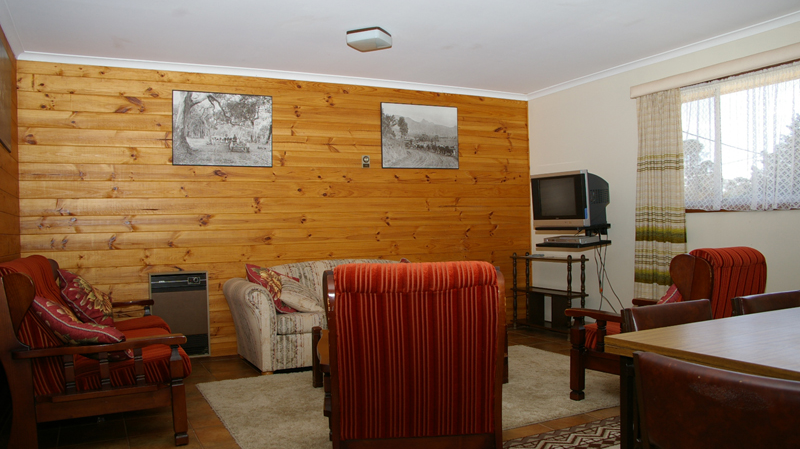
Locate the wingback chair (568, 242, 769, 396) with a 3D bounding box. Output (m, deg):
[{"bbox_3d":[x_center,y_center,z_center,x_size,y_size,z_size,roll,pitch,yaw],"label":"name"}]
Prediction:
[{"bbox_3d":[1.524,0.577,3.442,0.790,0.895,0.835,-2,1,-41],"label":"wingback chair"}]

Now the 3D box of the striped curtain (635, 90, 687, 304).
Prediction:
[{"bbox_3d":[2.104,-0.140,4.882,0.100,1.900,0.500,-2,1,-26],"label":"striped curtain"}]

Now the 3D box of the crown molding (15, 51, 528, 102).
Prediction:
[{"bbox_3d":[-0.707,-1.296,5.391,4.660,0.065,0.065,-2,1,-26],"label":"crown molding"}]

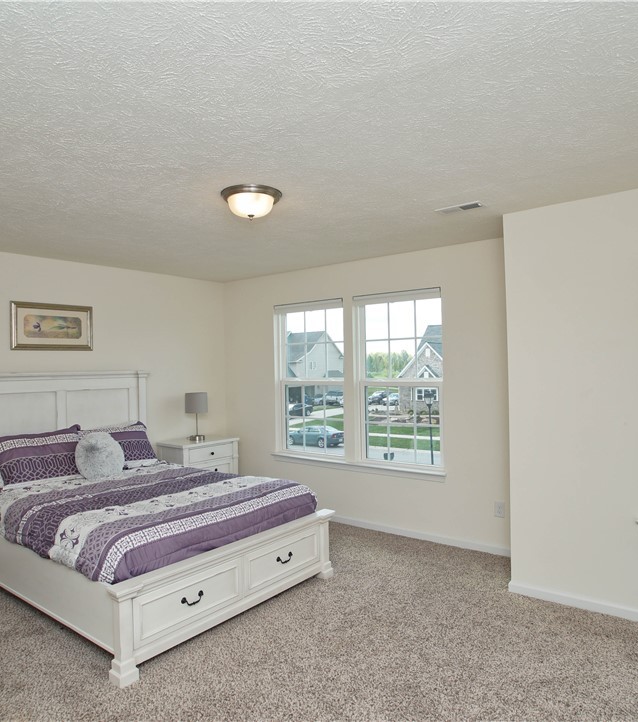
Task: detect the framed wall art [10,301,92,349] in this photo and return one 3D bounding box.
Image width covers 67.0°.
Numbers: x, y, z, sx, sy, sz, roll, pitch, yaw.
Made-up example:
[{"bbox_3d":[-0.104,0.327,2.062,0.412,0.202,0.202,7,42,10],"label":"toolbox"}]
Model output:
[{"bbox_3d":[-2.285,-0.289,4.162,0.030,0.400,0.660,-2,-1,40],"label":"framed wall art"}]

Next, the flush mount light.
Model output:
[{"bbox_3d":[-0.374,-0.857,2.683,0.340,0.140,0.340,-1,-1,0],"label":"flush mount light"}]

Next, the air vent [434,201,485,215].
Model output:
[{"bbox_3d":[0.886,-0.939,3.010,0.300,0.015,0.140,-1,-1,36],"label":"air vent"}]

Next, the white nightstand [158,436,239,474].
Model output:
[{"bbox_3d":[-1.225,1.193,4.951,0.450,0.738,0.650,-2,-1,41],"label":"white nightstand"}]

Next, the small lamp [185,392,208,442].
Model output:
[{"bbox_3d":[-1.240,0.576,4.906,0.225,0.495,0.225,-1,-1,0],"label":"small lamp"}]

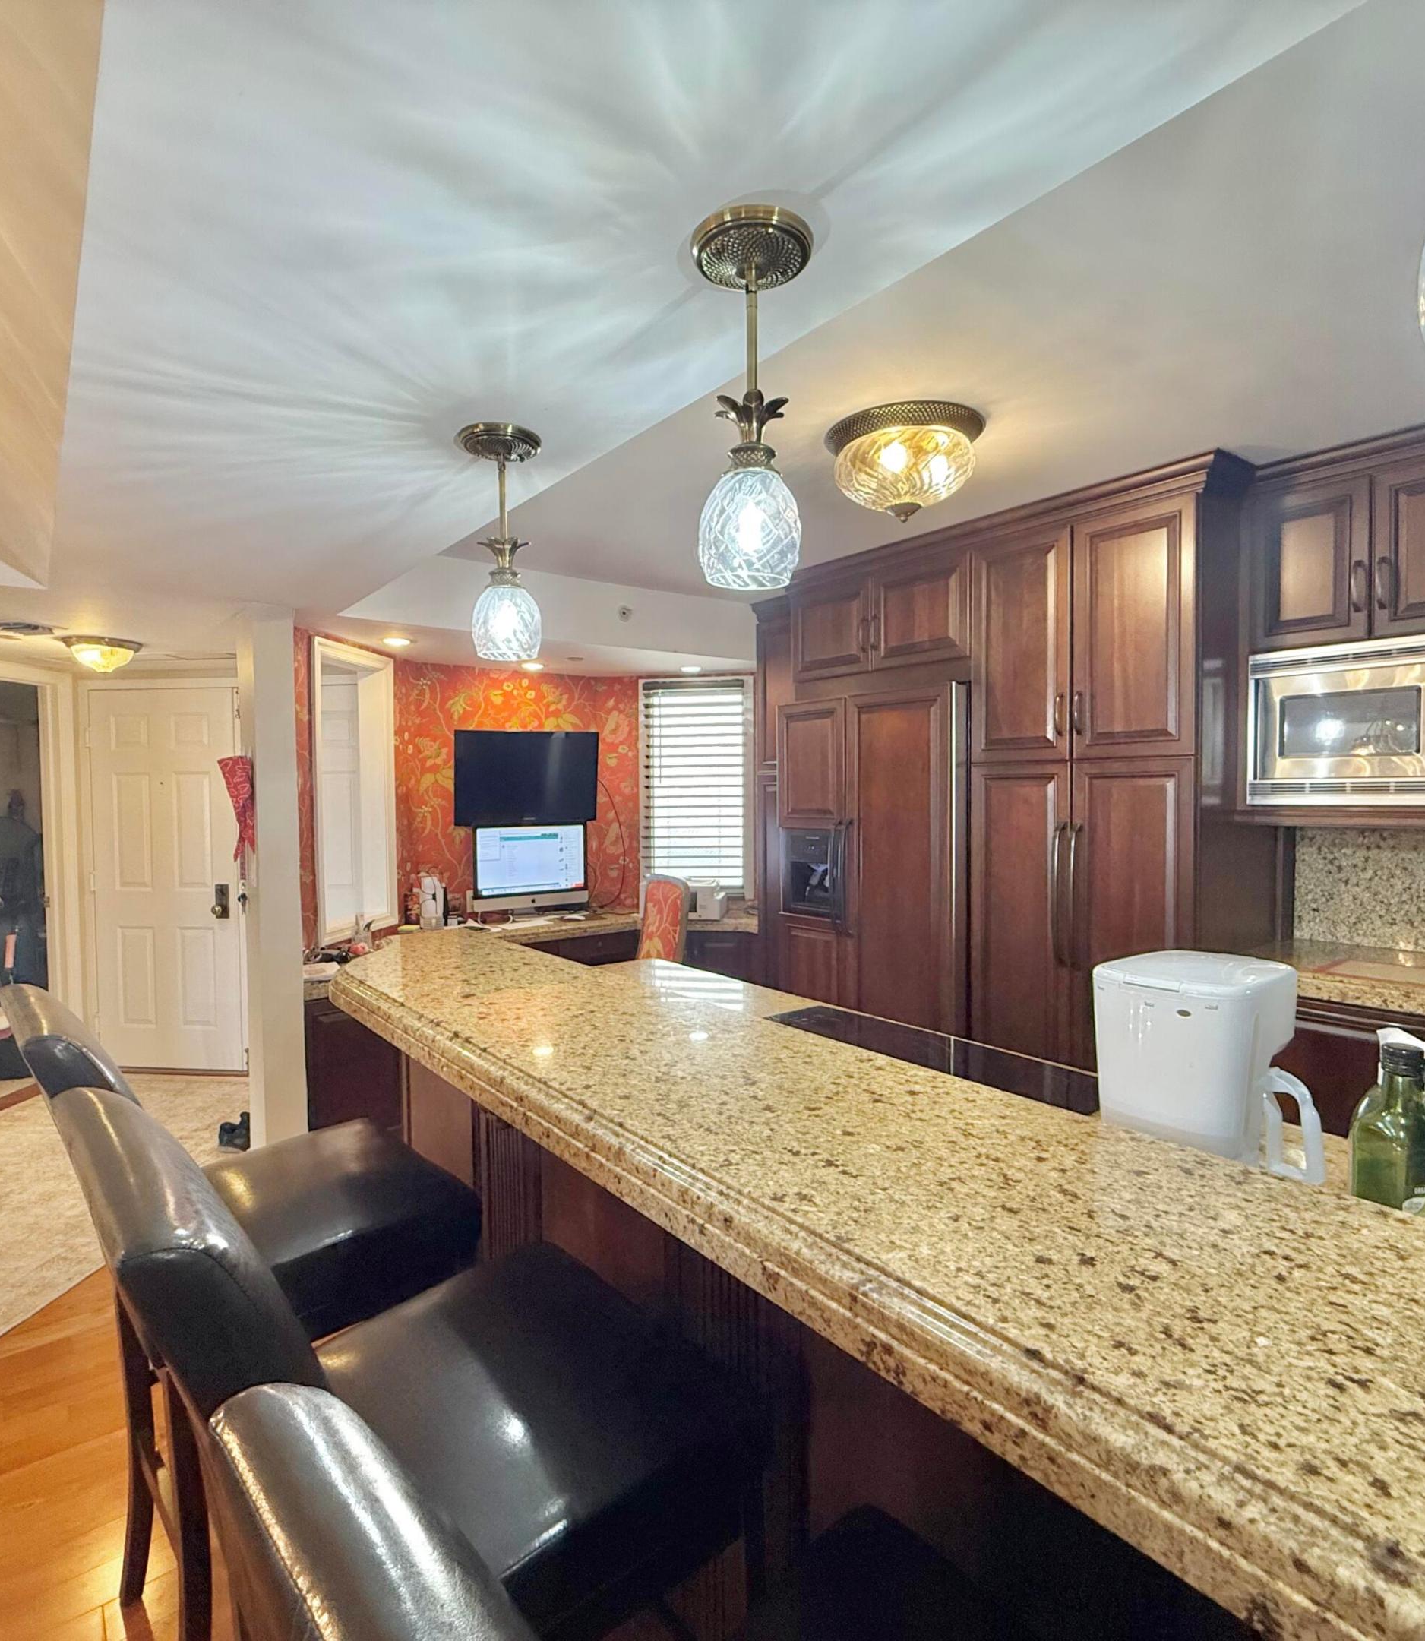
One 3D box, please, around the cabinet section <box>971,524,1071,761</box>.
[{"bbox_3d":[1.100,-0.603,3.144,0.022,0.781,0.388,-2,2,-39],"label":"cabinet section"}]

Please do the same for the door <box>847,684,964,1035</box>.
[{"bbox_3d":[0.764,0.363,3.491,0.110,1.735,0.522,-2,2,-39],"label":"door"}]

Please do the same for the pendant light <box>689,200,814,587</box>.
[{"bbox_3d":[0.053,-0.514,1.120,0.153,0.419,0.153,0,2,0],"label":"pendant light"}]

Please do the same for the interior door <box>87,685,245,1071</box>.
[{"bbox_3d":[-2.909,0.321,4.741,0.816,2.030,0.044,0,2,6],"label":"interior door"}]

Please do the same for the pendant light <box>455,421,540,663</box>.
[{"bbox_3d":[-0.425,-0.552,1.801,0.164,0.440,0.164,-2,2,-38],"label":"pendant light"}]

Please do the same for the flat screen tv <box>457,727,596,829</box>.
[{"bbox_3d":[-1.029,-0.239,4.940,0.875,0.503,0.060,-2,6,-39],"label":"flat screen tv"}]

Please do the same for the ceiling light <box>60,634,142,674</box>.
[{"bbox_3d":[-2.638,-0.707,3.824,0.299,0.145,0.299,0,2,0],"label":"ceiling light"}]

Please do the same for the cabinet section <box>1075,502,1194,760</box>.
[{"bbox_3d":[1.365,-0.609,2.885,0.029,0.791,0.400,-2,2,-38],"label":"cabinet section"}]

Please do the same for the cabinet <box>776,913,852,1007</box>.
[{"bbox_3d":[0.657,0.765,4.193,0.499,0.701,0.491,-2,2,-38],"label":"cabinet"}]

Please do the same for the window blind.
[{"bbox_3d":[-0.105,-0.202,5.284,0.641,1.271,0.060,0,2,6],"label":"window blind"}]

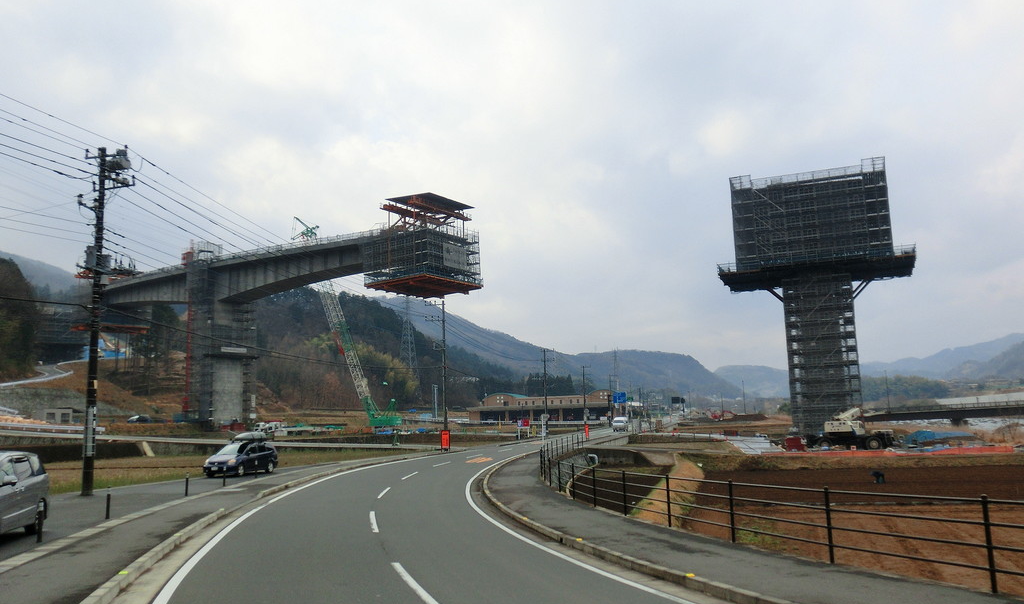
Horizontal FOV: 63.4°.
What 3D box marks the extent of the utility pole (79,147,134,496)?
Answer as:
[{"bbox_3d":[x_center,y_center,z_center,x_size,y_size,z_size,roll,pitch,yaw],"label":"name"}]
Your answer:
[{"bbox_3d":[-16.007,0.573,32.215,1.900,13.590,0.900,-4,-8,14],"label":"utility pole"}]

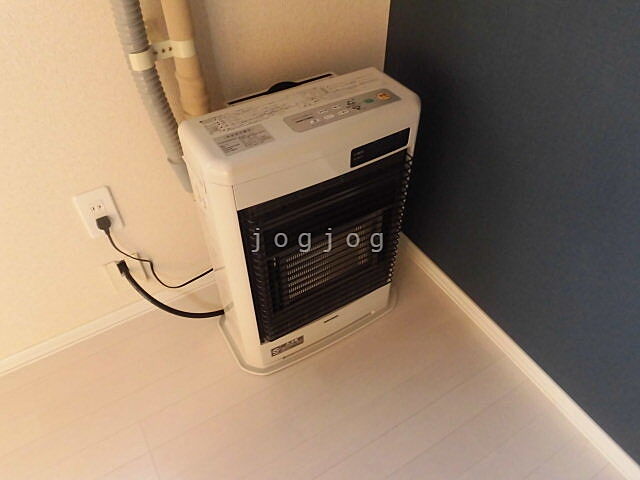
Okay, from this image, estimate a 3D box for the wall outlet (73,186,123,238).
[{"bbox_3d":[-0.478,-0.057,0.967,0.071,0.120,0.012,-22,49,-21],"label":"wall outlet"}]

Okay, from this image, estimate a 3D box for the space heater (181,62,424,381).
[{"bbox_3d":[-0.029,-0.018,1.008,0.473,0.623,0.246,-23,50,-20],"label":"space heater"}]

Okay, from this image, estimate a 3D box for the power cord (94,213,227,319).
[{"bbox_3d":[-0.370,0.075,1.084,0.210,0.340,0.135,-22,49,-21],"label":"power cord"}]

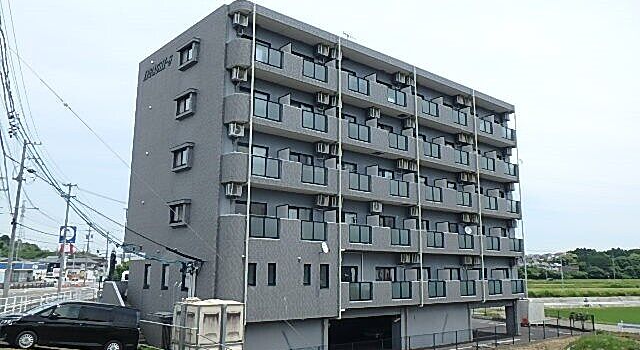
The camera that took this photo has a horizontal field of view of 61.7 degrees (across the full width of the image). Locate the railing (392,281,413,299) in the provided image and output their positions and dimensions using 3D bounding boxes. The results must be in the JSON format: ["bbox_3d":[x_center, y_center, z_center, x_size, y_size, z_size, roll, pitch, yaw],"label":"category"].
[{"bbox_3d":[4.601,6.434,29.846,1.580,0.910,0.080,9,-14,-38],"label":"railing"}]

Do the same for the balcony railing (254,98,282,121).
[{"bbox_3d":[-2.488,-3.108,25.844,1.580,0.910,0.080,9,-14,-38],"label":"balcony railing"}]

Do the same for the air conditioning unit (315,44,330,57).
[{"bbox_3d":[0.113,-6.826,29.588,0.790,0.550,0.290,9,-14,-41],"label":"air conditioning unit"}]

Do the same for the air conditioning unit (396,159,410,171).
[{"bbox_3d":[4.991,-0.596,32.119,0.760,0.550,0.290,9,-14,-38],"label":"air conditioning unit"}]

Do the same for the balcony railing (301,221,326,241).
[{"bbox_3d":[-0.275,2.774,26.530,1.580,0.910,0.080,9,-14,-38],"label":"balcony railing"}]

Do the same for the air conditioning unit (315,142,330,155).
[{"bbox_3d":[0.106,-1.394,28.601,0.790,0.550,0.290,9,-14,-41],"label":"air conditioning unit"}]

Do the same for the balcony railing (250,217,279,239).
[{"bbox_3d":[-2.543,2.463,24.877,1.709,0.925,0.060,9,-14,-41],"label":"balcony railing"}]

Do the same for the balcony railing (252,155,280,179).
[{"bbox_3d":[-2.532,-0.336,25.392,1.676,0.907,0.060,9,-14,-41],"label":"balcony railing"}]

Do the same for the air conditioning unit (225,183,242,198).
[{"bbox_3d":[-3.919,0.708,24.514,0.760,0.550,0.290,9,-14,-38],"label":"air conditioning unit"}]

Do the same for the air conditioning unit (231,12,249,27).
[{"bbox_3d":[-3.851,-7.552,26.170,0.760,0.550,0.290,9,-14,-38],"label":"air conditioning unit"}]

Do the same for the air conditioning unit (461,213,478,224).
[{"bbox_3d":[9.939,2.898,35.526,1.620,0.560,0.290,9,-14,-38],"label":"air conditioning unit"}]

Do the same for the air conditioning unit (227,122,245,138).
[{"bbox_3d":[-3.957,-2.058,25.084,0.790,0.550,0.290,9,-14,-41],"label":"air conditioning unit"}]

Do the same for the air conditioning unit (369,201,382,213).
[{"bbox_3d":[3.218,1.868,30.798,0.790,0.550,0.290,9,-14,-41],"label":"air conditioning unit"}]

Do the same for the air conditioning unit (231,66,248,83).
[{"bbox_3d":[-3.894,-4.745,25.626,0.790,0.550,0.290,9,-14,-41],"label":"air conditioning unit"}]

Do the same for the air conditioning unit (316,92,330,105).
[{"bbox_3d":[0.178,-4.084,28.823,0.760,0.550,0.290,9,-14,-38],"label":"air conditioning unit"}]

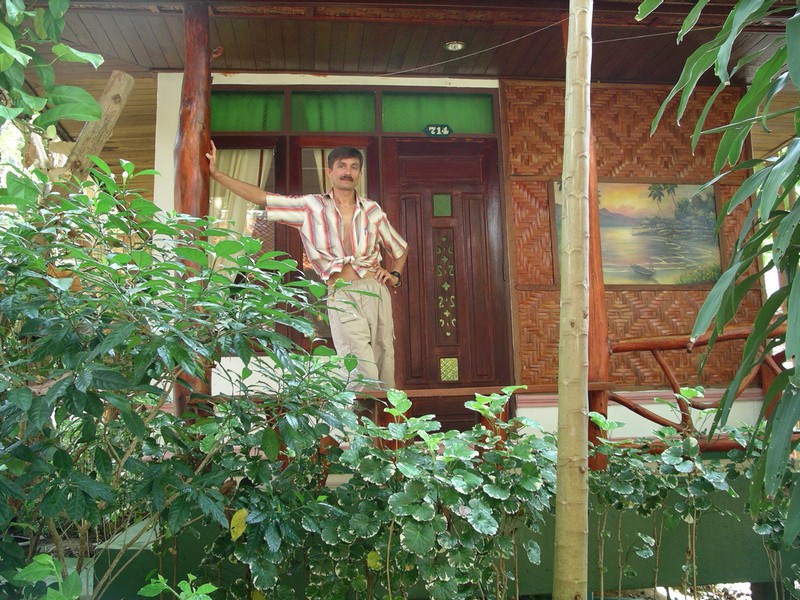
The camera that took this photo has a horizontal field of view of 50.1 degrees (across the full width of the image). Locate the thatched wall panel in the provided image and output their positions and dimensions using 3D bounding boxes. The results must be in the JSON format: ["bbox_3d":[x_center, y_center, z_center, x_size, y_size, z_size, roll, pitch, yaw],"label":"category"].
[{"bbox_3d":[1.615,-0.471,5.921,1.792,2.162,0.090,-1,-8,-6],"label":"thatched wall panel"}]

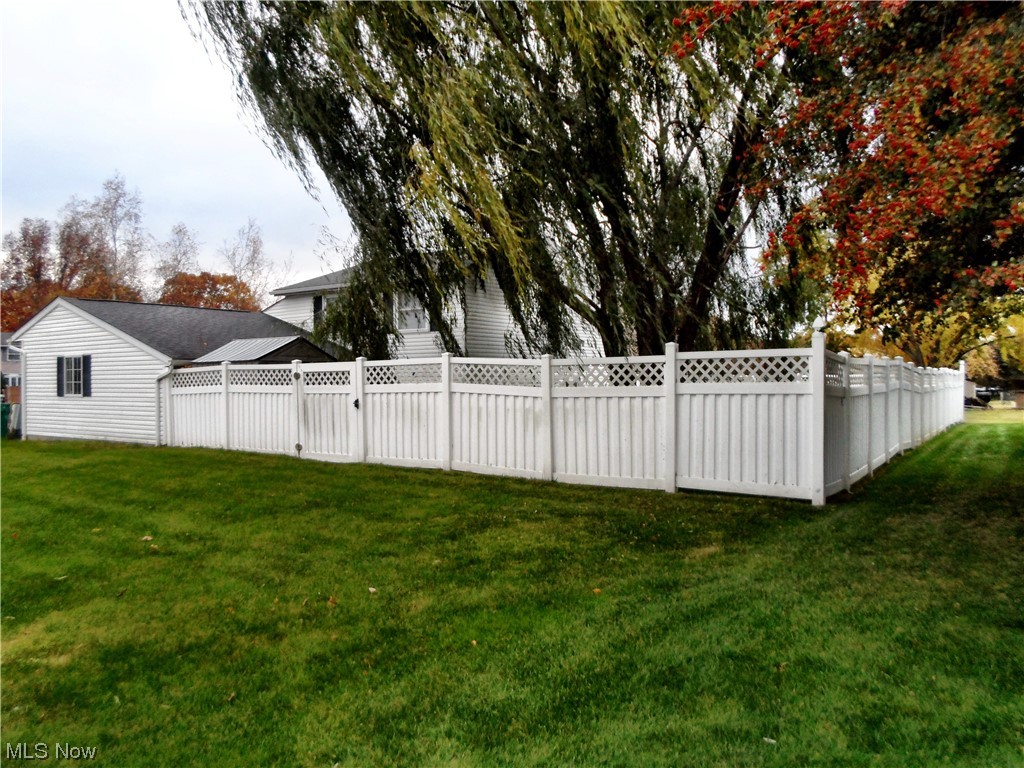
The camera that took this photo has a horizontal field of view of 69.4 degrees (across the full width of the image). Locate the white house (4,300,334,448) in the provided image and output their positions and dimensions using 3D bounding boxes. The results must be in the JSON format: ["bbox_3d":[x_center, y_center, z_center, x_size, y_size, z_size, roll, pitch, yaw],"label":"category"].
[{"bbox_3d":[-9.700,-0.450,22.450,8.600,3.920,6.500,0,0,34],"label":"white house"}]

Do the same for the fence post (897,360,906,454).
[{"bbox_3d":[8.095,0.473,15.400,0.140,2.030,0.140,0,0,35],"label":"fence post"}]

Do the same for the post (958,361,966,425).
[{"bbox_3d":[17.240,0.314,28.300,0.140,2.400,0.140,0,0,35],"label":"post"}]

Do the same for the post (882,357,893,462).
[{"bbox_3d":[7.045,0.492,13.900,0.140,2.000,0.140,0,0,35],"label":"post"}]

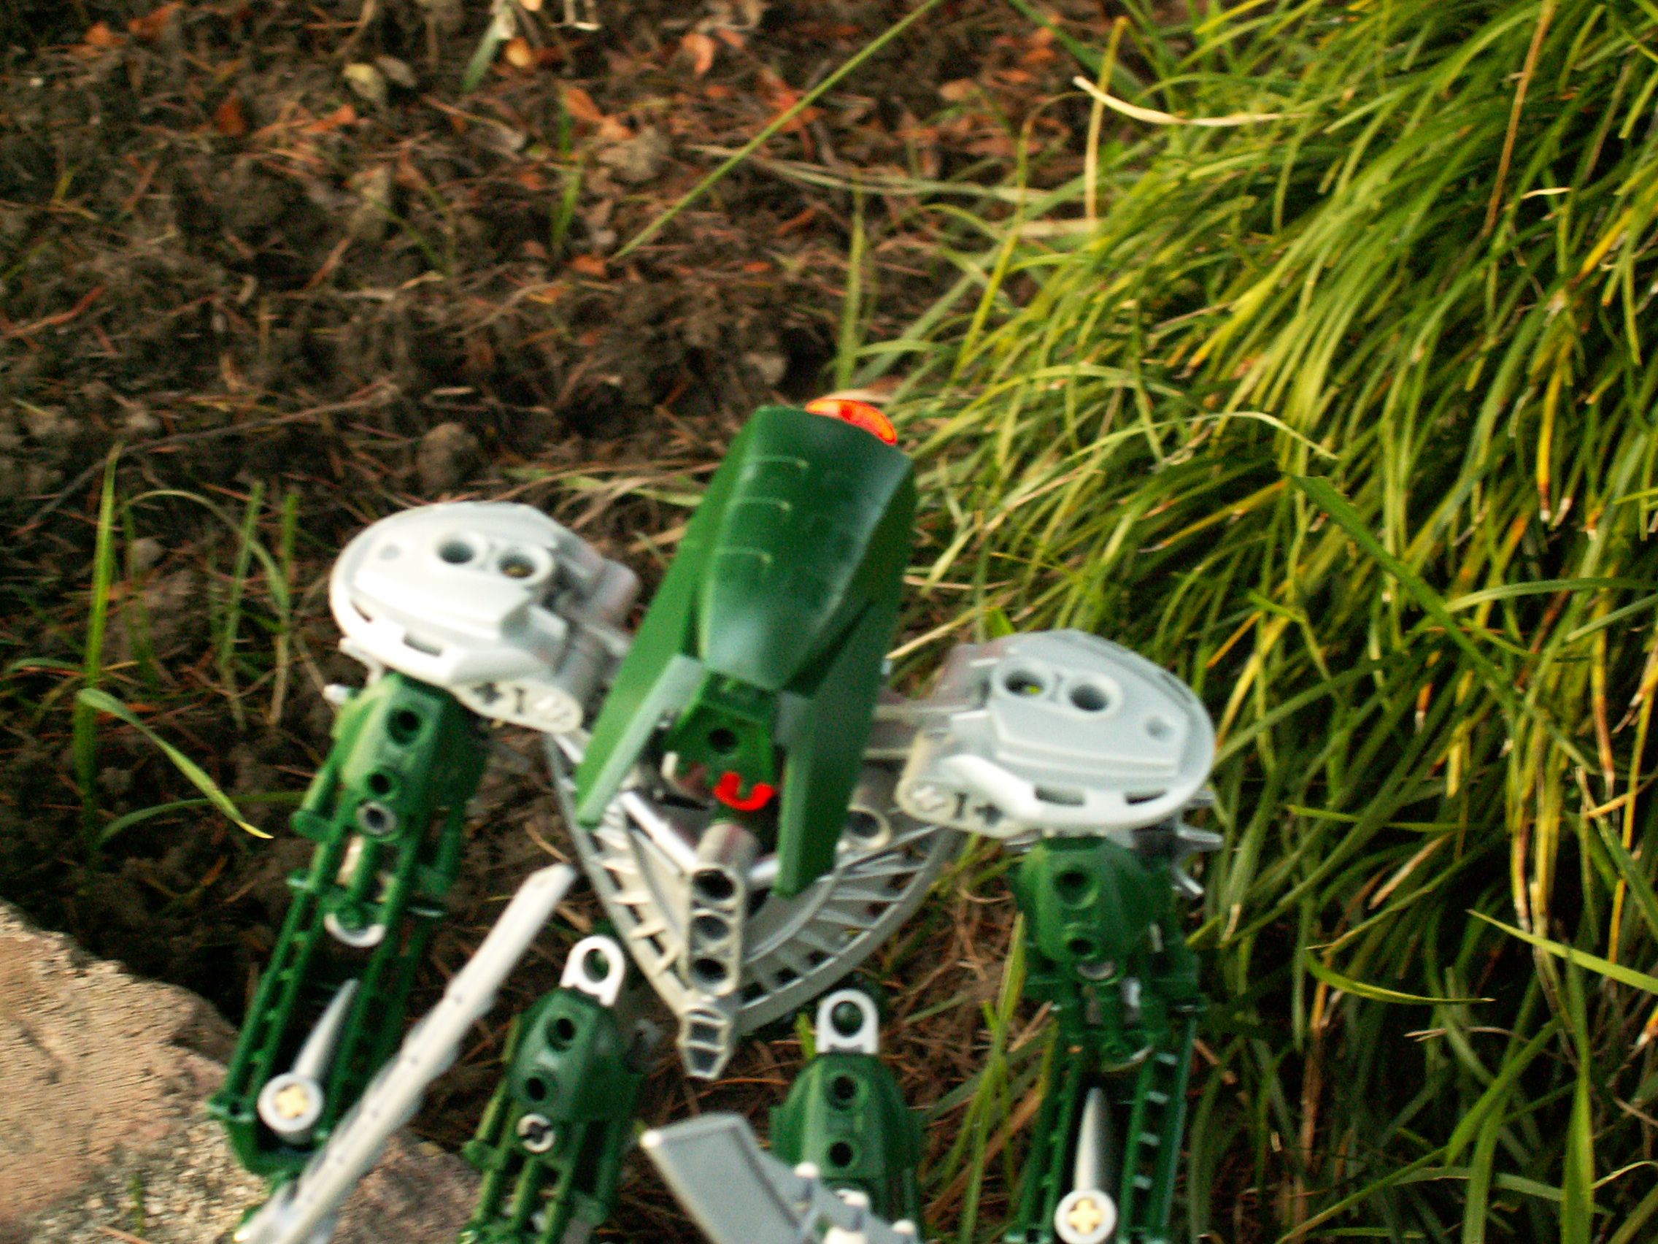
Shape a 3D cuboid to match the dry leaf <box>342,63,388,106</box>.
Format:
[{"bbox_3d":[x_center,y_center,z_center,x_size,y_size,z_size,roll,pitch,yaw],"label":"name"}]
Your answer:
[{"bbox_3d":[-0.116,-0.135,0.685,0.010,0.004,0.013,7,44,0],"label":"dry leaf"}]

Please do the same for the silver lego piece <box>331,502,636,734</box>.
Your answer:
[{"bbox_3d":[-0.041,-0.001,0.325,0.035,0.013,0.022,13,47,1],"label":"silver lego piece"}]

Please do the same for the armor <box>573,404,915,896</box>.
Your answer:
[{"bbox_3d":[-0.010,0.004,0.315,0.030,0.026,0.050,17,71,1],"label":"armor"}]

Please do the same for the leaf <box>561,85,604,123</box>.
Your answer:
[{"bbox_3d":[-0.062,-0.131,0.688,0.010,0.004,0.010,7,44,0],"label":"leaf"}]

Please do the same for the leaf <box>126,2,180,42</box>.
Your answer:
[{"bbox_3d":[-0.172,-0.153,0.697,0.012,0.004,0.011,7,44,0],"label":"leaf"}]

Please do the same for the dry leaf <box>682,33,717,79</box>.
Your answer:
[{"bbox_3d":[-0.034,-0.147,0.709,0.008,0.004,0.015,7,44,0],"label":"dry leaf"}]

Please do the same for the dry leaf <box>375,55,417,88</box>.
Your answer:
[{"bbox_3d":[-0.109,-0.139,0.691,0.010,0.004,0.009,7,44,0],"label":"dry leaf"}]

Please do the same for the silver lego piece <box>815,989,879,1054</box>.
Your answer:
[{"bbox_3d":[0.002,0.049,0.332,0.008,0.009,0.005,3,18,-1],"label":"silver lego piece"}]

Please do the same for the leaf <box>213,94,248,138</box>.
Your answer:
[{"bbox_3d":[-0.147,-0.124,0.671,0.008,0.004,0.012,7,44,0],"label":"leaf"}]

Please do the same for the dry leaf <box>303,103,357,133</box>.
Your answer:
[{"bbox_3d":[-0.123,-0.124,0.673,0.012,0.004,0.006,7,44,0],"label":"dry leaf"}]

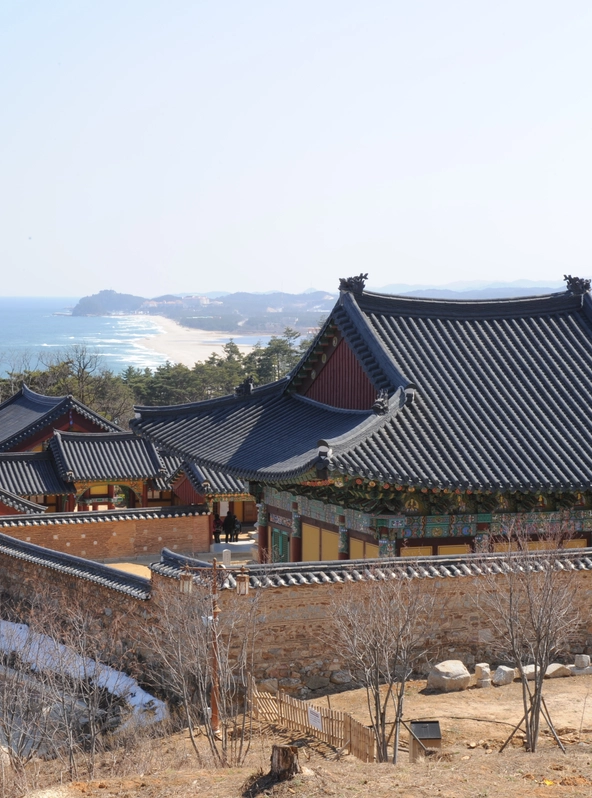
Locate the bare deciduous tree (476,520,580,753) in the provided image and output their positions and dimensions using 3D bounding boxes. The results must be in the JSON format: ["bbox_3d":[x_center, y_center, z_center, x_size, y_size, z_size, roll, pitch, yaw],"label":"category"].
[{"bbox_3d":[5.657,5.779,47.000,2.530,5.636,2.530,0,3,0],"label":"bare deciduous tree"}]

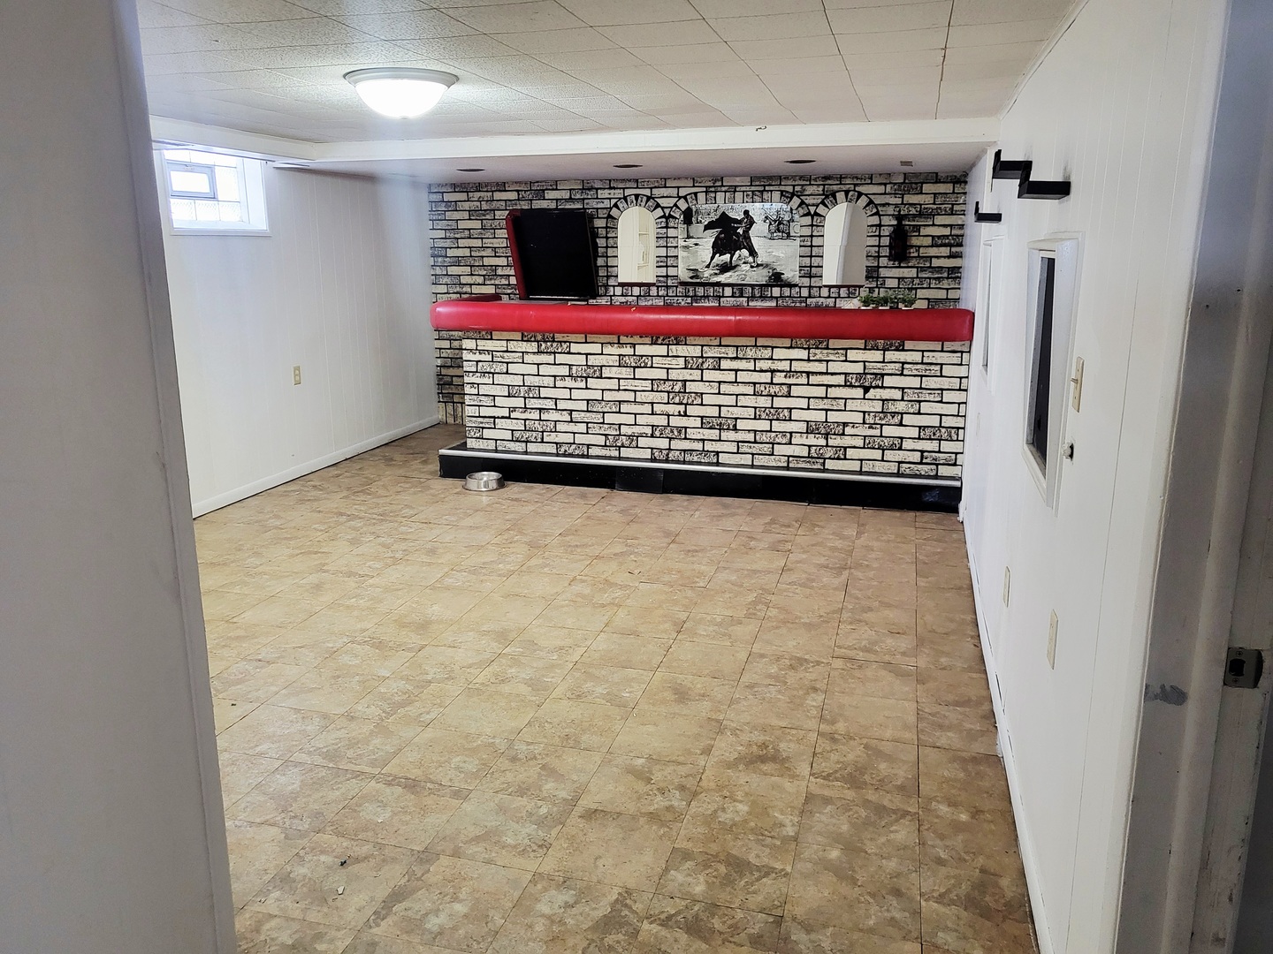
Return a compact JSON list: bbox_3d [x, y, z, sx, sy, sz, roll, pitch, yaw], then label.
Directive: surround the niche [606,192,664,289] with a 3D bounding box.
[{"bbox_3d":[0.013,-1.851,7.486,0.475,0.700,0.100,4,14,15],"label":"niche"}]

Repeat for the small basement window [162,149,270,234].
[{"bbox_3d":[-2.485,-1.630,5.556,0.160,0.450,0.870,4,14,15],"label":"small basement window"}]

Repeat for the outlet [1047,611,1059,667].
[{"bbox_3d":[0.965,0.377,2.220,0.009,0.116,0.071,4,14,15],"label":"outlet"}]

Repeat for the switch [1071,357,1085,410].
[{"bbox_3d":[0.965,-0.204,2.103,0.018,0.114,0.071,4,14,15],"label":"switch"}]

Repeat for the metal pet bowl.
[{"bbox_3d":[-0.975,0.028,6.144,0.262,0.066,0.262,0,14,0],"label":"metal pet bowl"}]

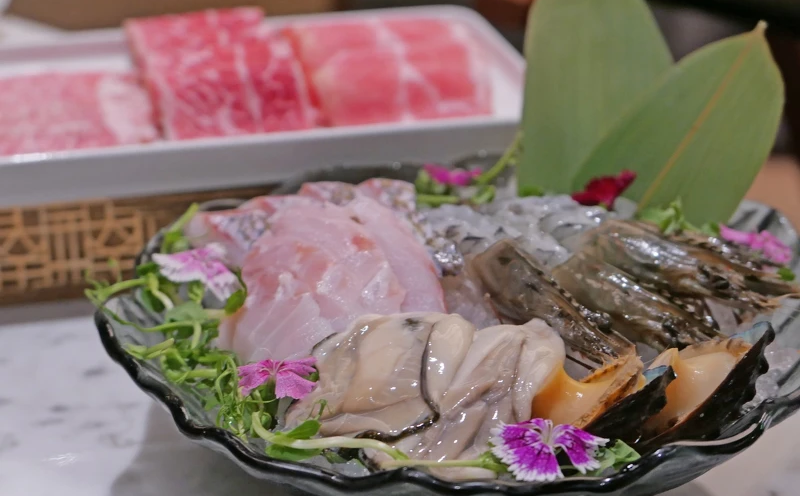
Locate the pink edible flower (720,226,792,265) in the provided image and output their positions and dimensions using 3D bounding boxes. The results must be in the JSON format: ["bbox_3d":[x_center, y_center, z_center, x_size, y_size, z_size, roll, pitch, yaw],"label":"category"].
[{"bbox_3d":[0.135,-0.001,0.569,0.026,0.010,0.018,22,28,4],"label":"pink edible flower"}]

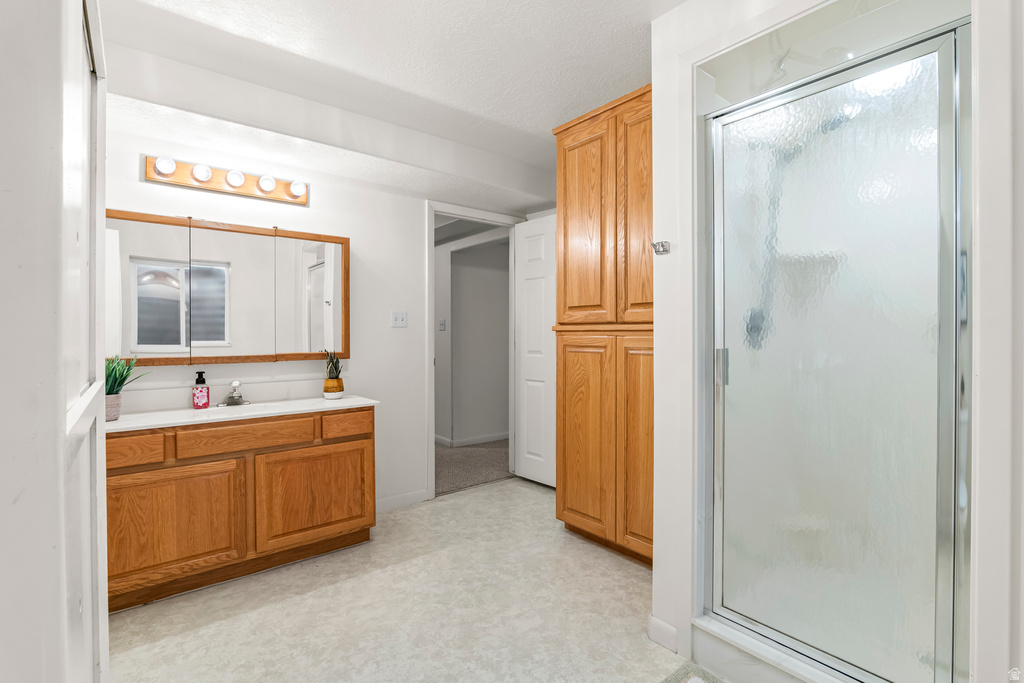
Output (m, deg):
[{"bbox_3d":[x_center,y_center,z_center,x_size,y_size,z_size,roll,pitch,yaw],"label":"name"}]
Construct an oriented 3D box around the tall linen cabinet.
[{"bbox_3d":[0.758,-0.053,2.526,0.610,2.371,0.895,0,0,-38],"label":"tall linen cabinet"}]

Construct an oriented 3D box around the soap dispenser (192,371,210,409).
[{"bbox_3d":[-1.558,0.244,2.281,0.068,0.185,0.055,0,0,-38],"label":"soap dispenser"}]

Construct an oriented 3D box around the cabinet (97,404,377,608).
[{"bbox_3d":[-1.367,0.748,2.317,1.203,0.777,0.460,0,0,-38],"label":"cabinet"}]

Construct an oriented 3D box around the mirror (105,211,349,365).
[{"bbox_3d":[-1.493,-0.249,2.443,1.210,0.729,0.098,0,0,-38],"label":"mirror"}]

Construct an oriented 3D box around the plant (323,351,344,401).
[{"bbox_3d":[-1.043,0.194,2.669,0.115,0.277,0.115,0,0,-38],"label":"plant"}]

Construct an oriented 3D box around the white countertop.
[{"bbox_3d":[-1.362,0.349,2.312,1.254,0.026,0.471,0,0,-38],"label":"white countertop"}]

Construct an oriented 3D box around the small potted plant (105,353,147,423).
[{"bbox_3d":[-1.746,0.198,1.972,0.250,0.280,0.250,0,0,-38],"label":"small potted plant"}]

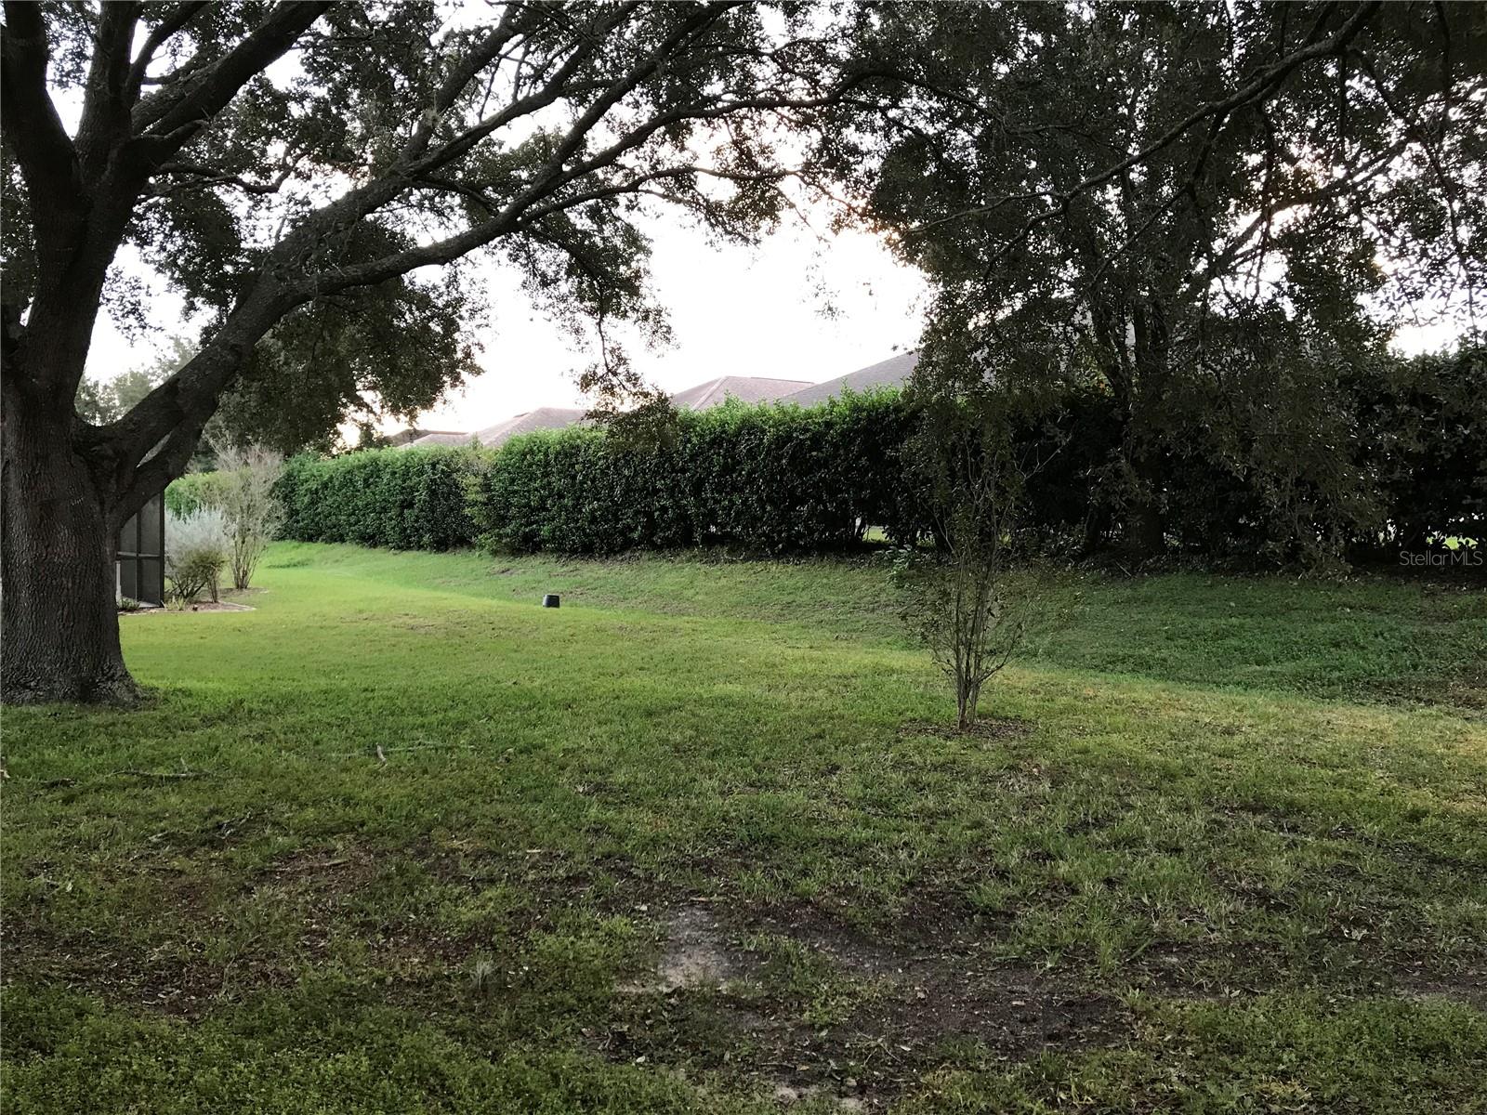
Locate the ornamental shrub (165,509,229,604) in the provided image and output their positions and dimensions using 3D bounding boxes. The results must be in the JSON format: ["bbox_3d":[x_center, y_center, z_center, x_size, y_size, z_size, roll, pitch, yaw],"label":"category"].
[{"bbox_3d":[-10.257,-0.043,22.500,1.250,1.800,1.200,-1,2,-25],"label":"ornamental shrub"}]

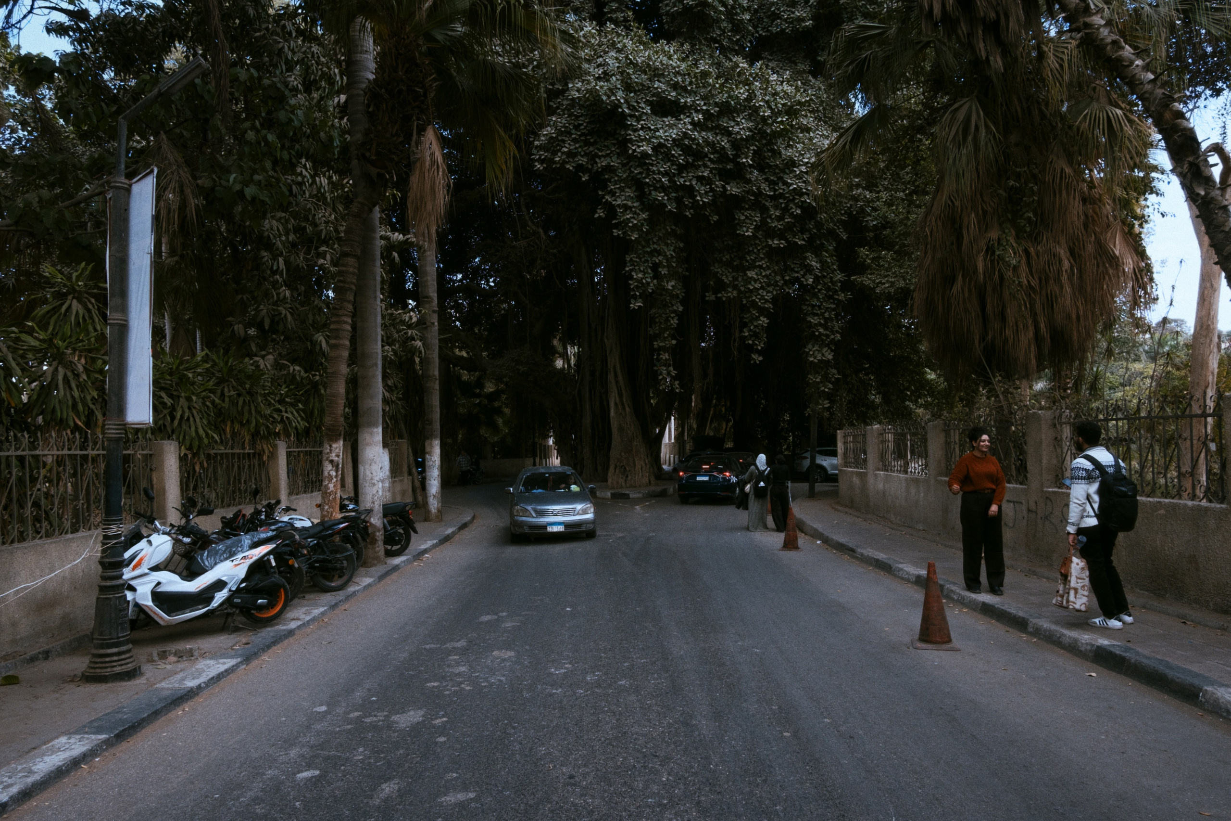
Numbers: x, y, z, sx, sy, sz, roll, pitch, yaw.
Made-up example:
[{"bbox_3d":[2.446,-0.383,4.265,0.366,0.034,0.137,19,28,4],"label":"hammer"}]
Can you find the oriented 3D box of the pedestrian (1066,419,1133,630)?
[{"bbox_3d":[4.026,0.928,6.824,0.500,1.720,0.460,1,-3,-41],"label":"pedestrian"}]

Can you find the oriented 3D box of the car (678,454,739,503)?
[{"bbox_3d":[3.161,2.167,26.527,1.790,1.440,4.600,-2,-2,12],"label":"car"}]

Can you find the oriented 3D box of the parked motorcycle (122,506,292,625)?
[{"bbox_3d":[-4.177,1.496,8.204,1.870,1.280,0.760,-1,-2,-6],"label":"parked motorcycle"}]

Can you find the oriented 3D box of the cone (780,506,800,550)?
[{"bbox_3d":[2.904,1.955,13.692,0.380,0.710,0.380,-1,-2,0],"label":"cone"}]

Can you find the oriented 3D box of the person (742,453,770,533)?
[{"bbox_3d":[2.878,1.677,16.931,0.560,1.610,0.480,-2,-2,3],"label":"person"}]

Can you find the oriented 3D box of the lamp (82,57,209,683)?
[{"bbox_3d":[-3.589,-0.326,6.273,1.050,4.650,0.450,-2,-3,18],"label":"lamp"}]

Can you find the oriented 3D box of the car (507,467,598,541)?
[{"bbox_3d":[-1.520,1.937,17.978,1.720,1.450,4.480,-1,-2,-7],"label":"car"}]

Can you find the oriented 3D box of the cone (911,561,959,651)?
[{"bbox_3d":[2.765,1.657,7.094,0.400,0.730,0.400,-2,-2,16],"label":"cone"}]

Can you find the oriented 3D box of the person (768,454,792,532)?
[{"bbox_3d":[3.358,1.662,16.780,0.480,1.600,0.360,-2,-2,0],"label":"person"}]

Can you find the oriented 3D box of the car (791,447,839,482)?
[{"bbox_3d":[10.857,2.548,39.420,4.450,1.650,1.840,-1,-2,-1],"label":"car"}]

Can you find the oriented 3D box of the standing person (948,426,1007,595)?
[{"bbox_3d":[3.692,1.014,8.380,0.540,1.690,0.360,-1,-2,-5],"label":"standing person"}]

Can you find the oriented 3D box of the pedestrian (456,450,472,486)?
[{"bbox_3d":[-7.204,2.754,39.153,0.620,1.700,0.380,0,-2,-9],"label":"pedestrian"}]

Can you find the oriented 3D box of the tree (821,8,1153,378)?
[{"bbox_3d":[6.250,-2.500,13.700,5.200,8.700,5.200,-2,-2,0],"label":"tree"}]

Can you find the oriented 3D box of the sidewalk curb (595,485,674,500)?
[{"bbox_3d":[0.680,2.890,28.800,2.900,0.240,1.100,-1,-2,-6],"label":"sidewalk curb"}]

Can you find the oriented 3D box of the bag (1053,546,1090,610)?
[{"bbox_3d":[3.736,1.384,6.725,0.160,0.520,0.340,2,-3,-45],"label":"bag"}]

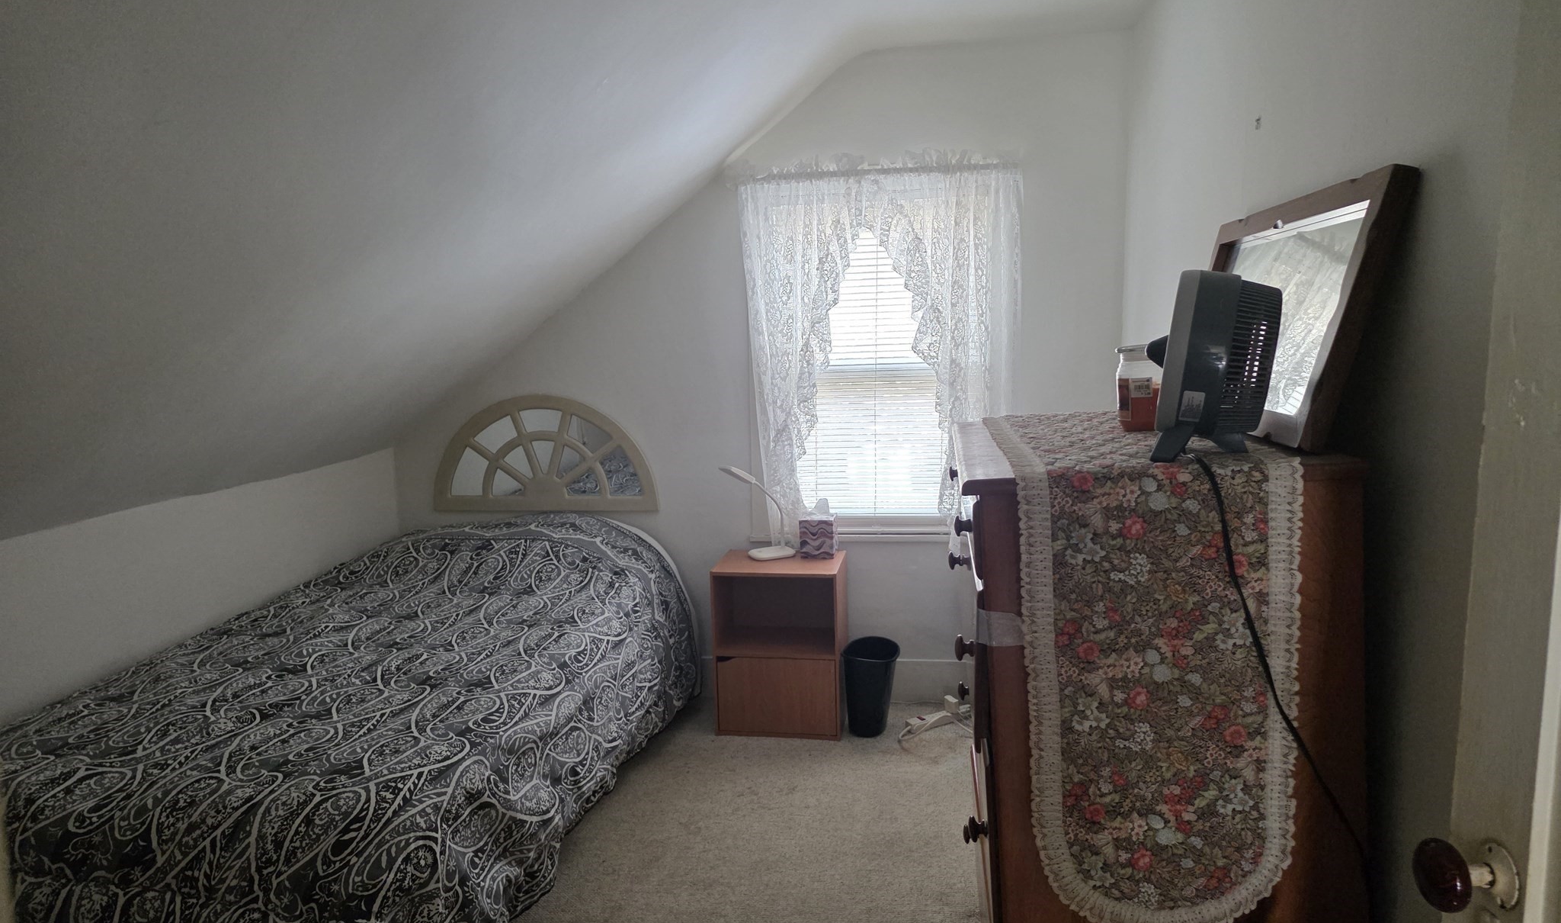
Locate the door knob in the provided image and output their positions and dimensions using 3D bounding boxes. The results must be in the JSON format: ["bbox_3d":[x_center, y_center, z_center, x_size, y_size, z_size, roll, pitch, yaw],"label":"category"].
[{"bbox_3d":[0.538,0.326,0.820,0.066,0.056,0.055,-2,7,0],"label":"door knob"}]

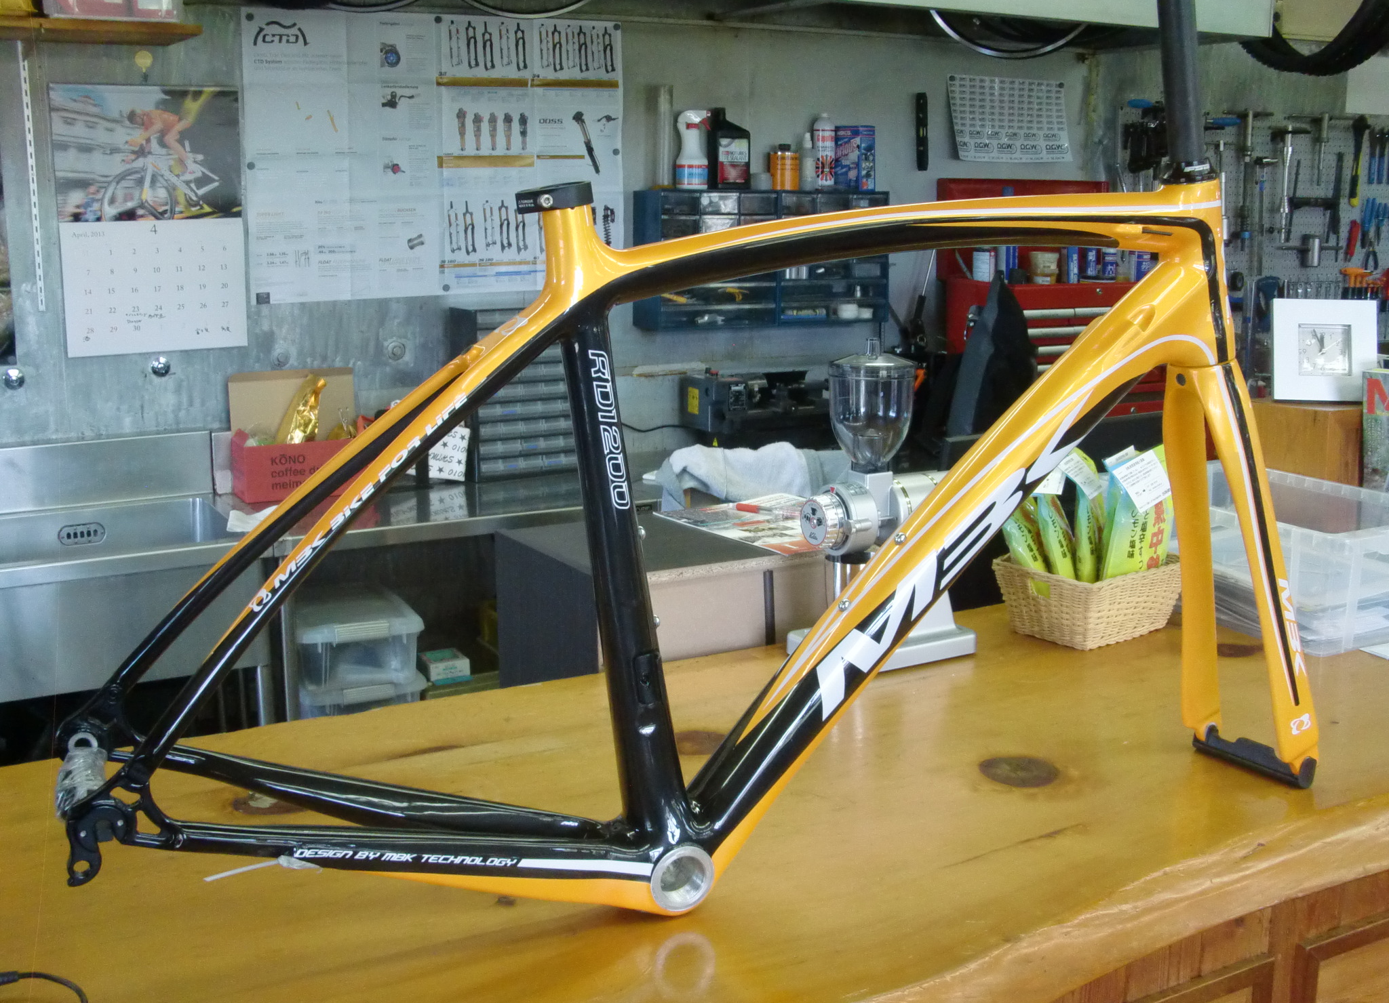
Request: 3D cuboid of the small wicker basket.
[{"bbox_3d":[0.481,0.112,1.841,0.196,0.088,0.149,-8,13,-37],"label":"small wicker basket"}]

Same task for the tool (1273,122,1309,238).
[{"bbox_3d":[2.055,-1.106,5.250,0.141,0.413,0.033,-6,12,-29],"label":"tool"}]

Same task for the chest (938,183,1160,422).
[{"bbox_3d":[1.103,-0.612,4.617,0.665,0.723,0.345,-6,12,-29],"label":"chest"}]

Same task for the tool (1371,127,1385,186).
[{"bbox_3d":[2.454,-1.240,5.472,0.048,0.210,0.022,-6,12,-29],"label":"tool"}]

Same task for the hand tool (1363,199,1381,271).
[{"bbox_3d":[2.452,-0.965,5.522,0.070,0.261,0.024,-6,12,-29],"label":"hand tool"}]

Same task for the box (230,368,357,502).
[{"bbox_3d":[-0.934,-0.162,3.639,0.306,0.284,0.165,-6,12,-26],"label":"box"}]

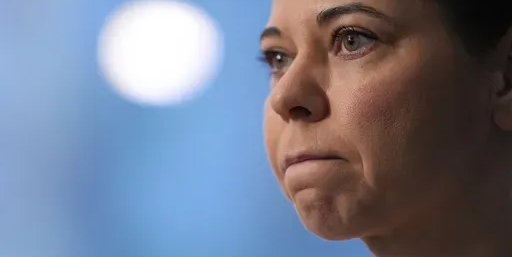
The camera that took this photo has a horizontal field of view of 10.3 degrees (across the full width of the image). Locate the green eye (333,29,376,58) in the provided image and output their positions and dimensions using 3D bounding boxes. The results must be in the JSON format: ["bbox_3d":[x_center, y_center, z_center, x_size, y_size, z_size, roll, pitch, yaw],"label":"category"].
[{"bbox_3d":[0.059,-0.051,1.700,0.028,0.015,0.015,-11,-12,40],"label":"green eye"}]

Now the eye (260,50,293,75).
[{"bbox_3d":[0.014,-0.041,1.745,0.015,0.015,0.028,5,-13,-42],"label":"eye"}]

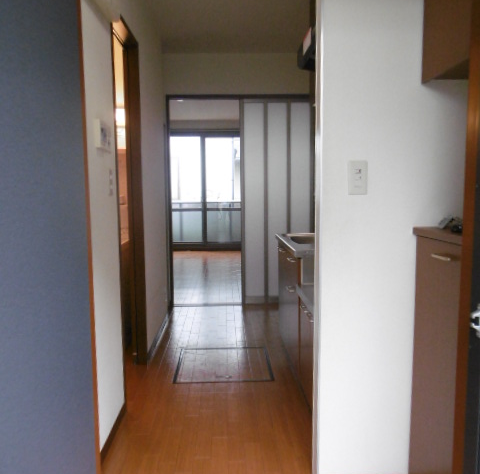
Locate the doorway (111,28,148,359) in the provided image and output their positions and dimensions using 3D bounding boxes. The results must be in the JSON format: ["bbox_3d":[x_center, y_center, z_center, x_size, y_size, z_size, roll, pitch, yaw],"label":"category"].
[{"bbox_3d":[-0.677,-0.144,2.555,0.136,2.060,0.709,-1,6,-2],"label":"doorway"}]

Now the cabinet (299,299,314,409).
[{"bbox_3d":[0.603,0.618,2.297,0.510,0.507,0.590,-1,6,-2],"label":"cabinet"}]

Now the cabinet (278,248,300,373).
[{"bbox_3d":[0.575,0.436,3.054,0.510,0.720,0.931,-1,6,-2],"label":"cabinet"}]

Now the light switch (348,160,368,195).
[{"bbox_3d":[0.418,-0.208,1.564,0.070,0.120,0.010,-1,6,-2],"label":"light switch"}]

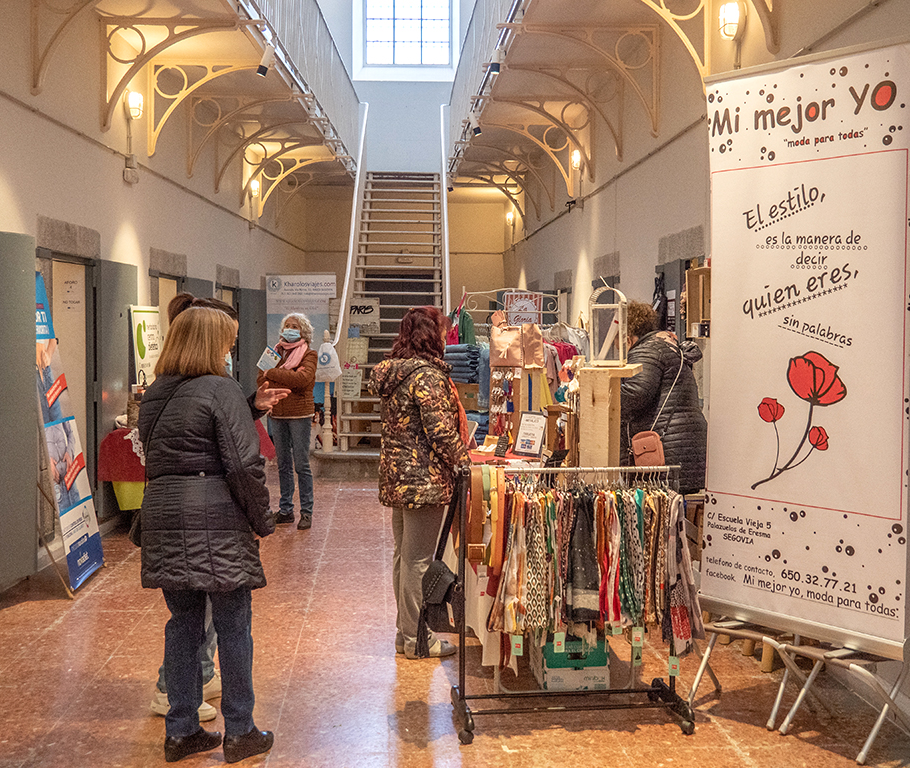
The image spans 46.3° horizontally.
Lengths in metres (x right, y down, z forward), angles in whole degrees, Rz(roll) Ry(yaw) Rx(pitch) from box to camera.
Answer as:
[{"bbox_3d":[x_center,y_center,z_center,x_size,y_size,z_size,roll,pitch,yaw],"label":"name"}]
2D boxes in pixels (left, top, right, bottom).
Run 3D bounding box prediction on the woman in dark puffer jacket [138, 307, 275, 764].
[{"bbox_3d":[-0.873,0.516,3.777,0.460,1.580,0.350,2,4,33],"label":"woman in dark puffer jacket"}]

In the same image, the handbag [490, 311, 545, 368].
[{"bbox_3d":[0.381,-0.271,6.495,0.330,0.350,0.160,0,3,3],"label":"handbag"}]

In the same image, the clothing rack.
[{"bbox_3d":[0.440,0.803,4.095,0.880,0.980,0.470,0,3,-6],"label":"clothing rack"}]

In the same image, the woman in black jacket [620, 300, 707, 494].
[{"bbox_3d":[1.087,0.391,5.533,0.480,1.620,0.500,3,4,37],"label":"woman in black jacket"}]

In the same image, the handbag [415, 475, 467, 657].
[{"bbox_3d":[-0.051,0.693,4.068,0.180,0.690,0.150,2,4,30],"label":"handbag"}]

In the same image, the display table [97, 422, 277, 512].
[{"bbox_3d":[-1.920,0.691,7.655,1.150,0.780,0.950,0,3,0],"label":"display table"}]

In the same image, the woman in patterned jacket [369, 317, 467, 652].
[{"bbox_3d":[-0.166,0.444,4.875,0.380,1.595,0.460,-2,4,-28],"label":"woman in patterned jacket"}]

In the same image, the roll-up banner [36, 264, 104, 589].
[{"bbox_3d":[-2.395,0.242,6.193,0.200,1.850,0.800,-12,4,-4],"label":"roll-up banner"}]

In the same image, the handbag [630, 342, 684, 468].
[{"bbox_3d":[0.998,0.107,5.316,0.260,0.620,0.170,1,4,14],"label":"handbag"}]

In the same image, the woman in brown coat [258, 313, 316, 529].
[{"bbox_3d":[-1.254,0.254,7.999,0.460,1.600,0.360,1,4,20],"label":"woman in brown coat"}]

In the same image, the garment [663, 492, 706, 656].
[{"bbox_3d":[0.875,0.730,4.081,0.160,0.630,0.180,0,3,-6],"label":"garment"}]

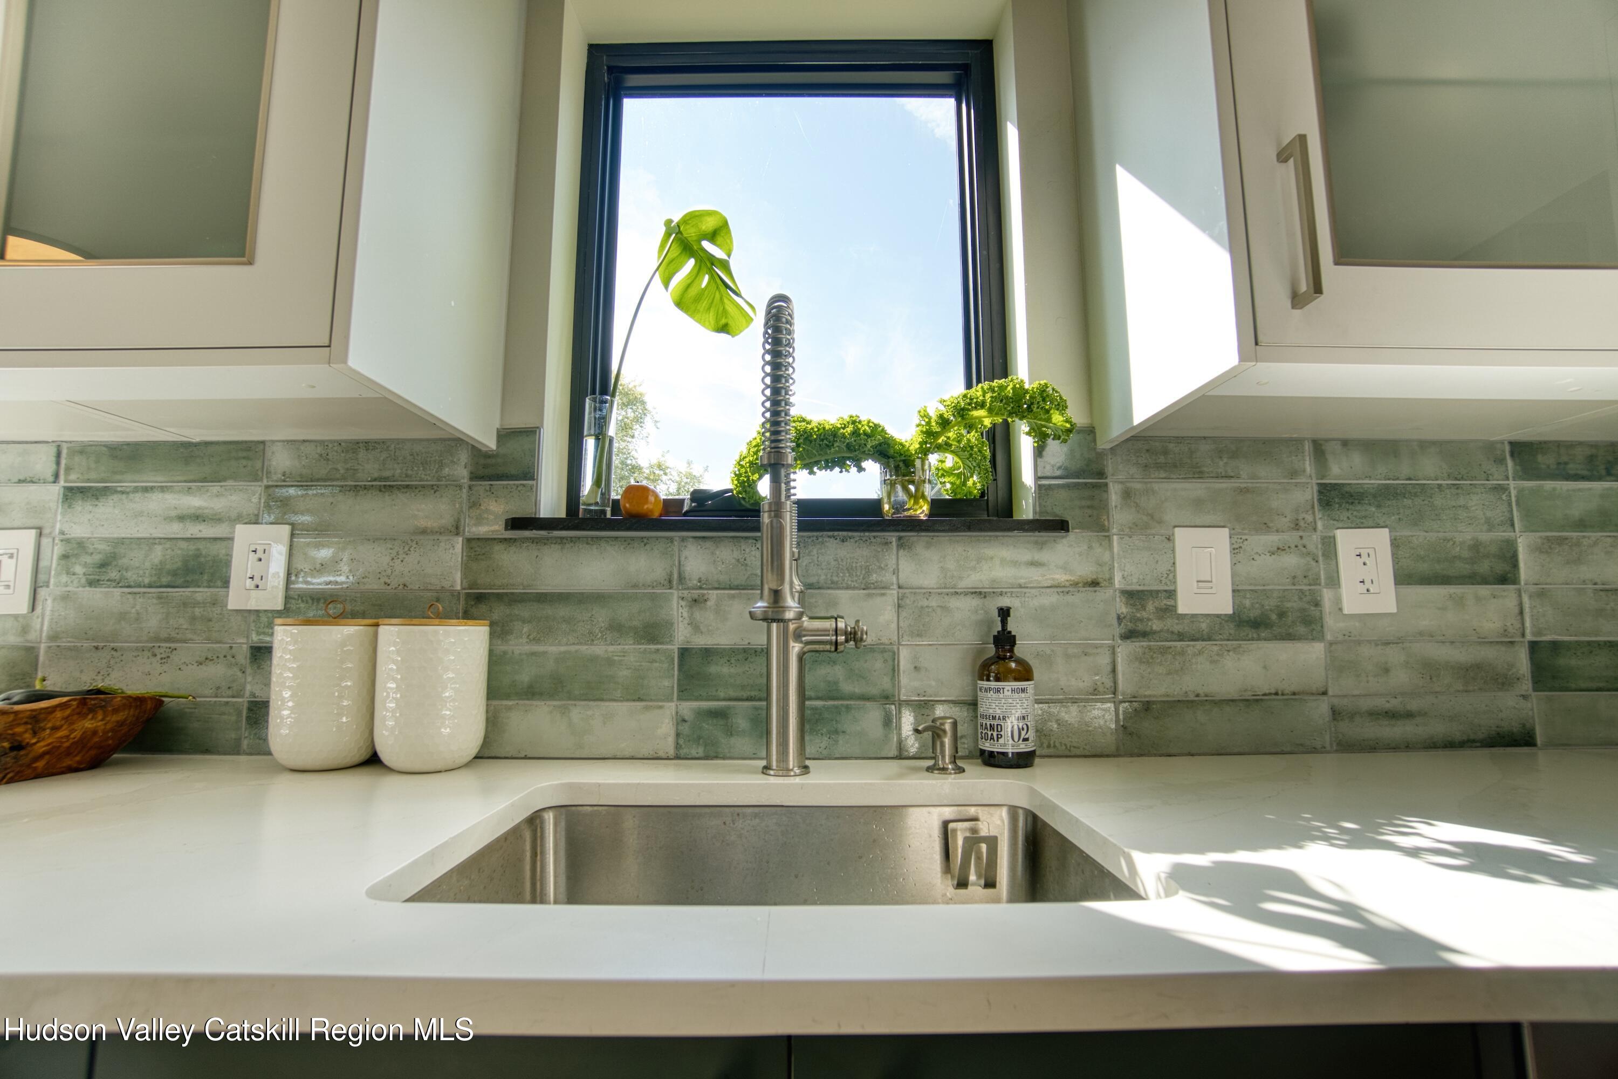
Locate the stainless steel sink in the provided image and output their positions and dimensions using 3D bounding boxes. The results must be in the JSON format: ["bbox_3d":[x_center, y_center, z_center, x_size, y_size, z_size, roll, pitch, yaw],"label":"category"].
[{"bbox_3d":[-0.025,0.406,0.608,0.610,0.220,0.380,0,-6,0],"label":"stainless steel sink"}]

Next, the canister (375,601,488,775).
[{"bbox_3d":[-0.483,0.187,0.855,0.124,0.212,0.124,0,-6,0],"label":"canister"}]

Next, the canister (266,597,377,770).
[{"bbox_3d":[-0.616,0.188,0.857,0.124,0.212,0.124,0,-6,0],"label":"canister"}]

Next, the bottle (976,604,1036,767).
[{"bbox_3d":[0.261,0.190,0.884,0.075,0.209,0.080,-2,-6,15],"label":"bottle"}]

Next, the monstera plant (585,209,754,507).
[{"bbox_3d":[-0.213,-0.289,1.041,0.256,0.480,0.140,0,-6,0],"label":"monstera plant"}]

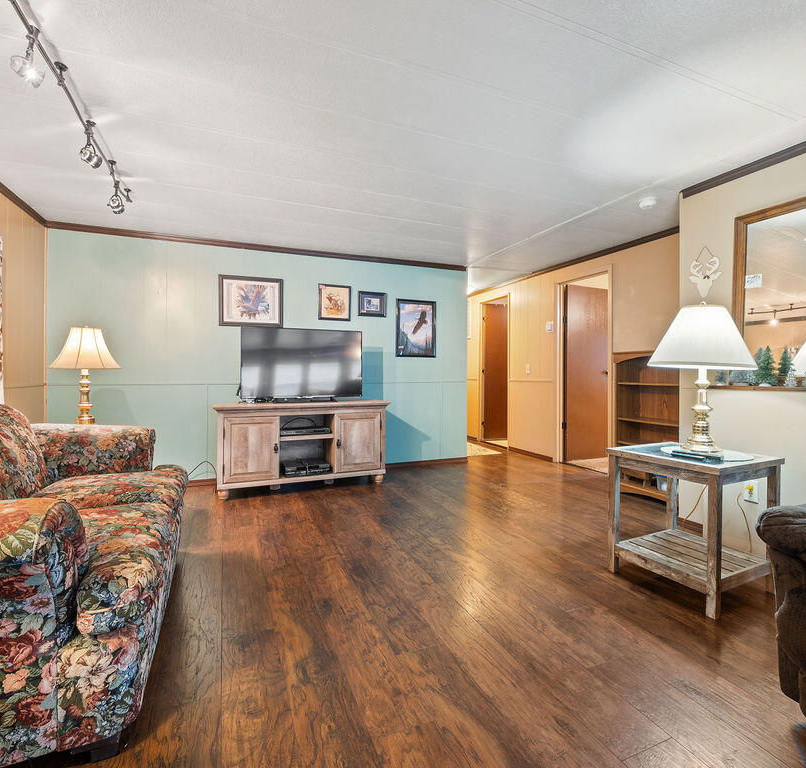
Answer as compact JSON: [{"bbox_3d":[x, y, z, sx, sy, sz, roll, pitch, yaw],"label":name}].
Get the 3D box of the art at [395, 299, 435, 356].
[{"bbox_3d":[0.161,-0.613,4.606,0.493,0.636,0.025,0,1,-23],"label":"art"}]

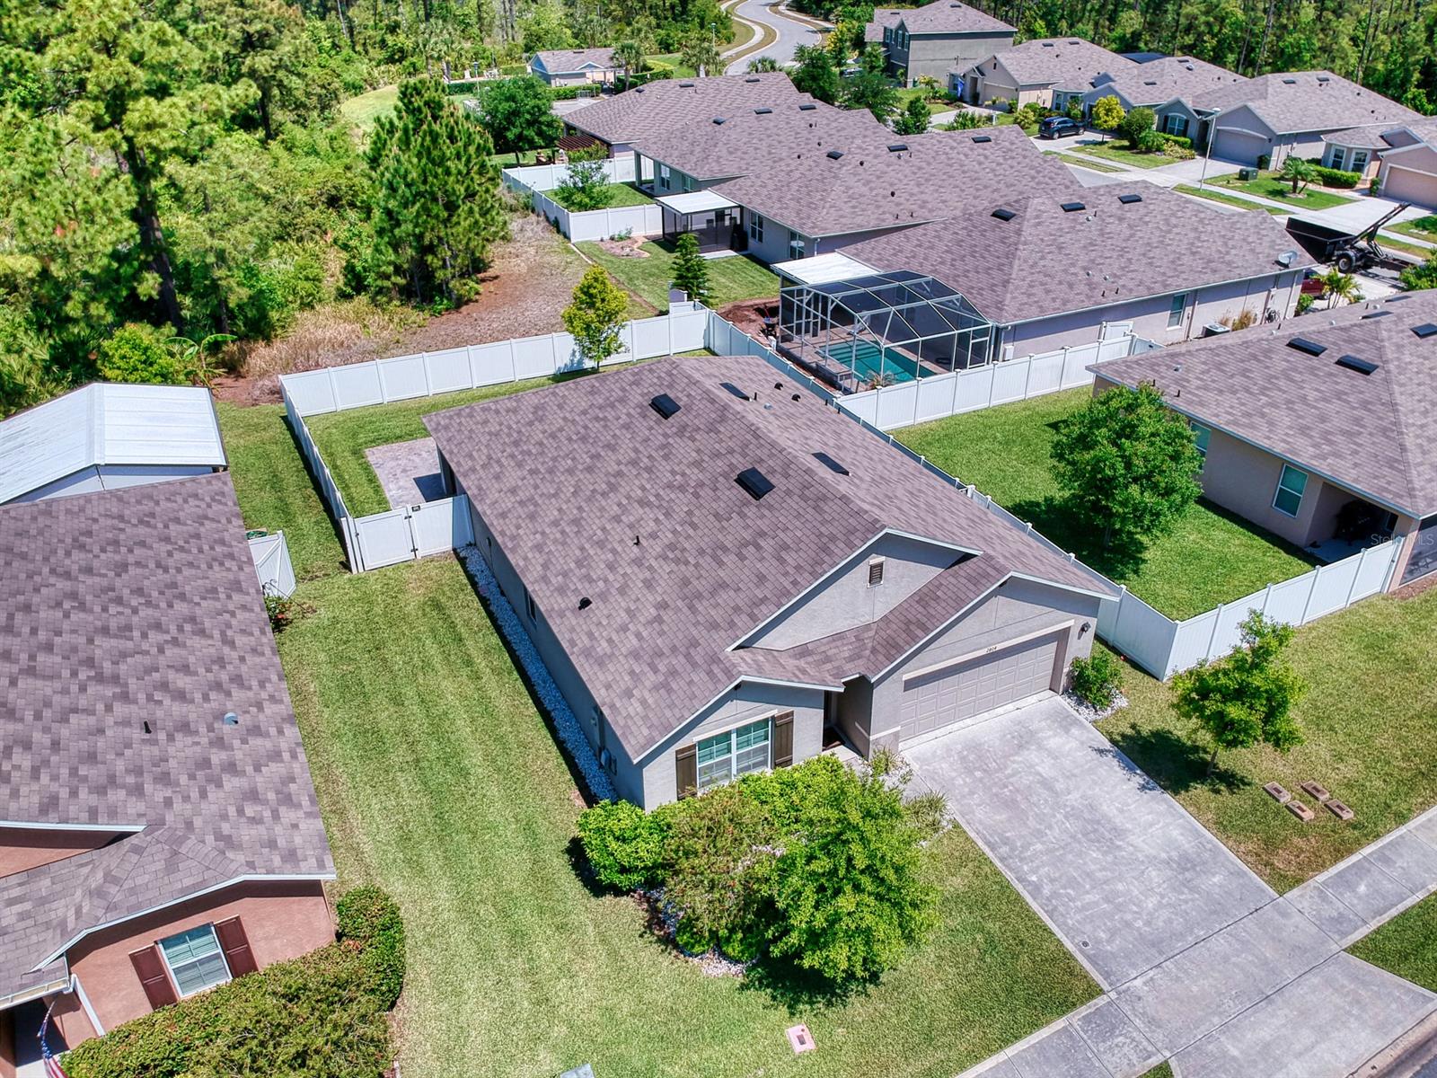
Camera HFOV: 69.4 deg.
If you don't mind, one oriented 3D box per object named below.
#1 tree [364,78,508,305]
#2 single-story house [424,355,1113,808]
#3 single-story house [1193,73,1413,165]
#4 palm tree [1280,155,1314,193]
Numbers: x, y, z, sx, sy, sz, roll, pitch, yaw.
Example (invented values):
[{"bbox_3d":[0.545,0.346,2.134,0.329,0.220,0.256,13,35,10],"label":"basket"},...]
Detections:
[{"bbox_3d":[-14.292,-17.629,52.646,7.200,10.700,7.000,-14,34,-22],"label":"tree"},{"bbox_3d":[-0.118,-1.610,29.872,12.750,5.780,19.150,-14,32,-22],"label":"single-story house"},{"bbox_3d":[49.229,-37.021,89.305,19.400,5.900,13.300,-14,34,-22],"label":"single-story house"},{"bbox_3d":[41.612,-25.999,74.202,2.600,2.500,2.500,-14,34,-22],"label":"palm tree"}]

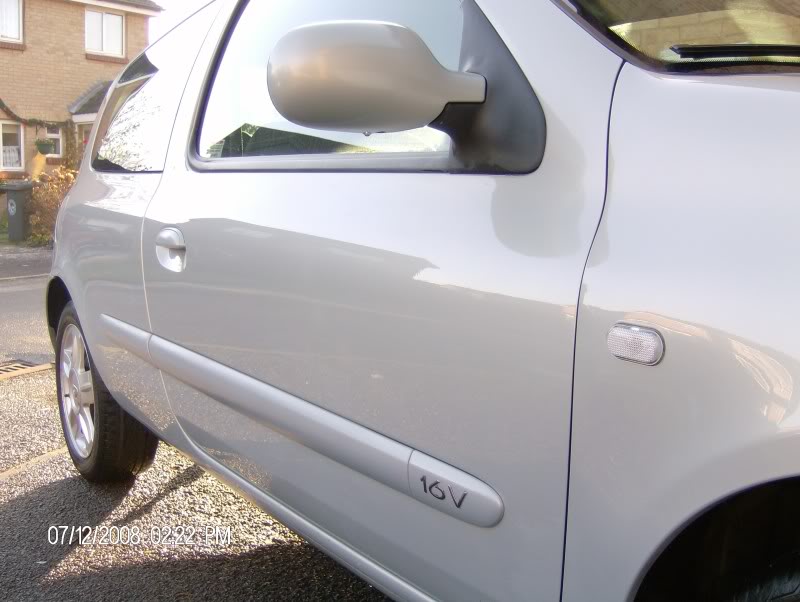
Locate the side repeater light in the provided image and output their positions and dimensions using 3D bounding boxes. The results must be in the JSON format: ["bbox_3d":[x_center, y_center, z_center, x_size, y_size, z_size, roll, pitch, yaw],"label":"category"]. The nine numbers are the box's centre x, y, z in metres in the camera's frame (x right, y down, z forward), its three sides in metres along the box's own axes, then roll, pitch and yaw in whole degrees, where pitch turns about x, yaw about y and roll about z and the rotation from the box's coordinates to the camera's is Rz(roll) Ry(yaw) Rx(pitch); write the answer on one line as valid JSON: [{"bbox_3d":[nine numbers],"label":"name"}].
[{"bbox_3d":[0.236,0.044,0.832,0.017,0.039,0.071,-5,8,-36],"label":"side repeater light"}]

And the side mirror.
[{"bbox_3d":[-0.036,-0.289,1.068,0.225,0.140,0.155,-3,7,-24],"label":"side mirror"}]

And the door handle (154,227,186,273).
[{"bbox_3d":[-0.519,-0.116,1.890,0.040,0.103,0.150,-5,7,-36],"label":"door handle"}]

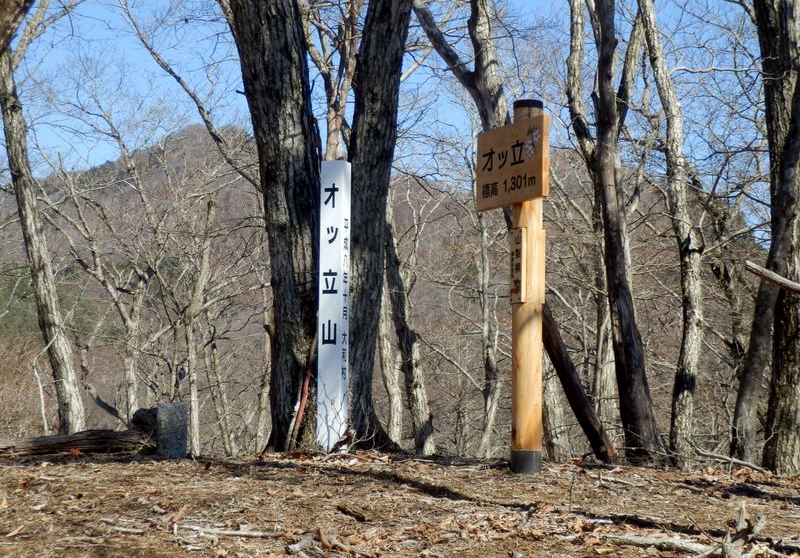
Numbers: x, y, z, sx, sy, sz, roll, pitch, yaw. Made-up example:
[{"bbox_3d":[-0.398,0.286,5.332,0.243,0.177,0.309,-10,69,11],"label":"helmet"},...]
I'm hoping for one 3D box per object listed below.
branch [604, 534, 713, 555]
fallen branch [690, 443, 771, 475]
[{"bbox_3d":[1.015,1.044,8.000,0.493,0.035,0.039,2,-2,38],"label":"branch"},{"bbox_3d":[1.637,0.890,10.100,0.027,0.027,0.532,4,10,-40],"label":"fallen branch"}]

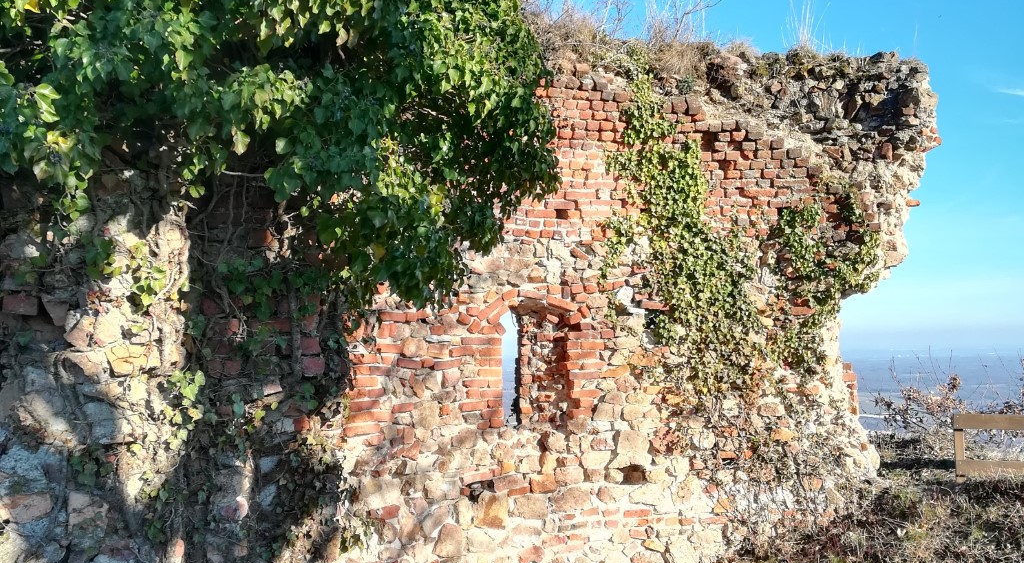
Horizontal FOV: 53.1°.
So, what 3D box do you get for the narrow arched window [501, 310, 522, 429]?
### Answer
[{"bbox_3d":[-0.009,0.737,8.700,0.200,0.980,0.150,1,-4,-22],"label":"narrow arched window"}]

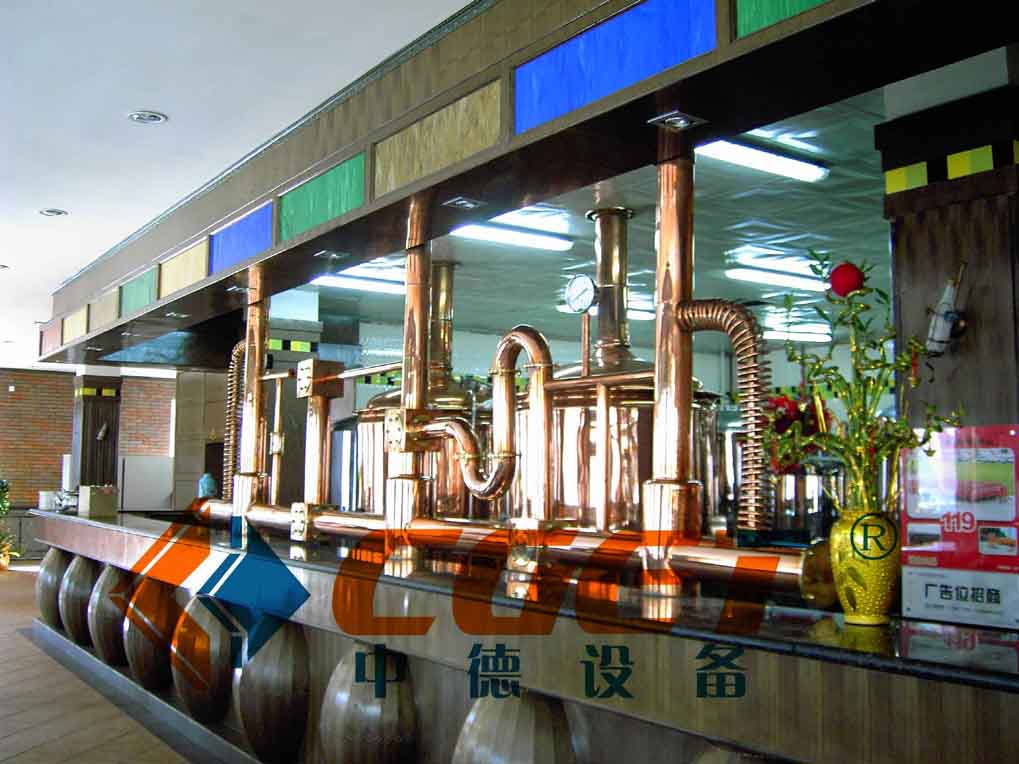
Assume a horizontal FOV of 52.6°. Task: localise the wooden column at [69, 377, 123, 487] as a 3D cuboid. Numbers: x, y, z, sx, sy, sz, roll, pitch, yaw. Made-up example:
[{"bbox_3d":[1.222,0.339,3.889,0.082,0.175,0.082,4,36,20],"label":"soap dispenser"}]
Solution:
[{"bbox_3d":[-3.747,0.547,9.322,0.335,1.190,0.335,4,-6,-36],"label":"wooden column"}]

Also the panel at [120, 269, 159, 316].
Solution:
[{"bbox_3d":[-2.243,-0.540,6.248,0.030,0.206,0.778,4,-6,-36],"label":"panel"}]

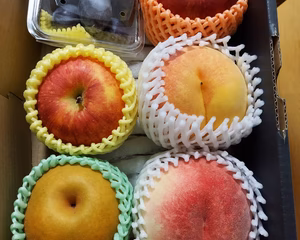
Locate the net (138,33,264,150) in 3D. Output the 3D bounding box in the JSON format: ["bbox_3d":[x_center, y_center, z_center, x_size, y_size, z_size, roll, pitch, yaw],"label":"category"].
[{"bbox_3d":[0.046,-0.024,0.287,0.110,0.074,0.110,0,78,-4],"label":"net"}]

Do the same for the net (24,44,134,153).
[{"bbox_3d":[-0.064,-0.016,0.282,0.101,0.068,0.101,0,78,-4],"label":"net"}]

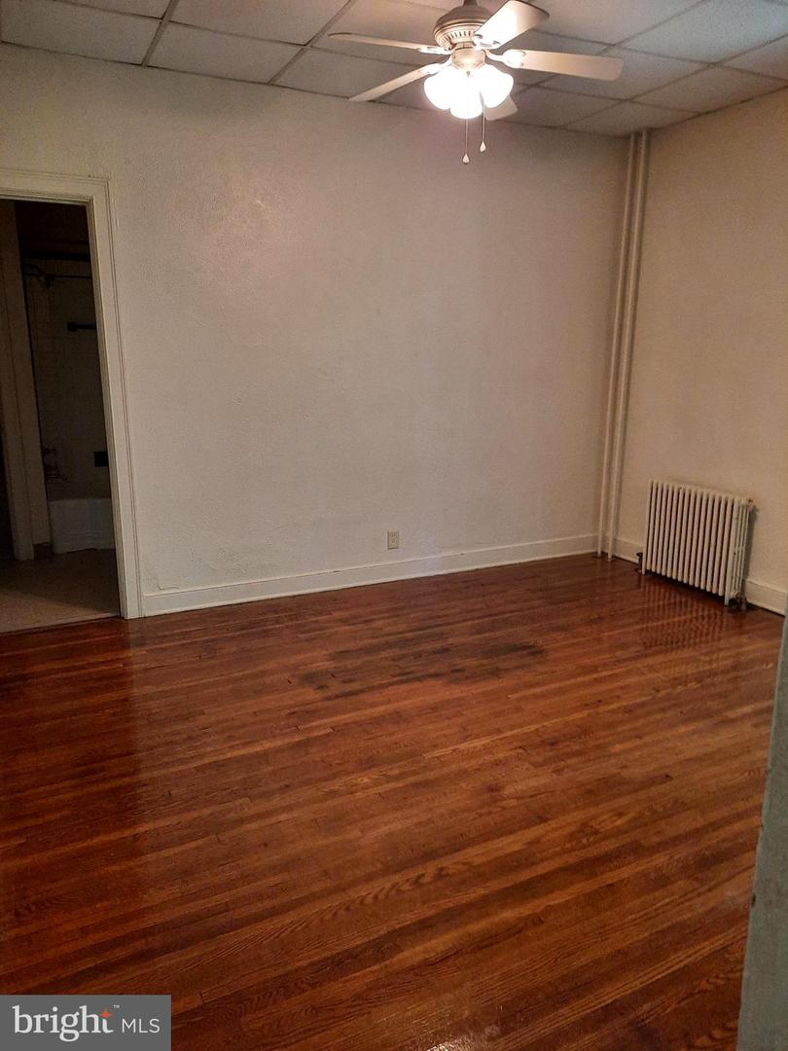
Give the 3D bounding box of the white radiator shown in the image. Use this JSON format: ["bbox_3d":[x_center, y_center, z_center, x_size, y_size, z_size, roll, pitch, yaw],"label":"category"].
[{"bbox_3d":[1.816,0.084,4.621,0.120,0.625,0.700,-6,15,-25],"label":"white radiator"}]

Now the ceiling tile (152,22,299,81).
[{"bbox_3d":[-0.782,-2.174,3.500,0.600,0.020,0.570,-6,15,-25],"label":"ceiling tile"}]

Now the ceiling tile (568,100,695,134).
[{"bbox_3d":[1.384,-2.406,4.495,0.530,0.020,0.570,-6,15,-25],"label":"ceiling tile"}]

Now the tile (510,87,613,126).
[{"bbox_3d":[0.869,-2.352,4.263,0.600,0.020,0.570,-6,15,-25],"label":"tile"}]

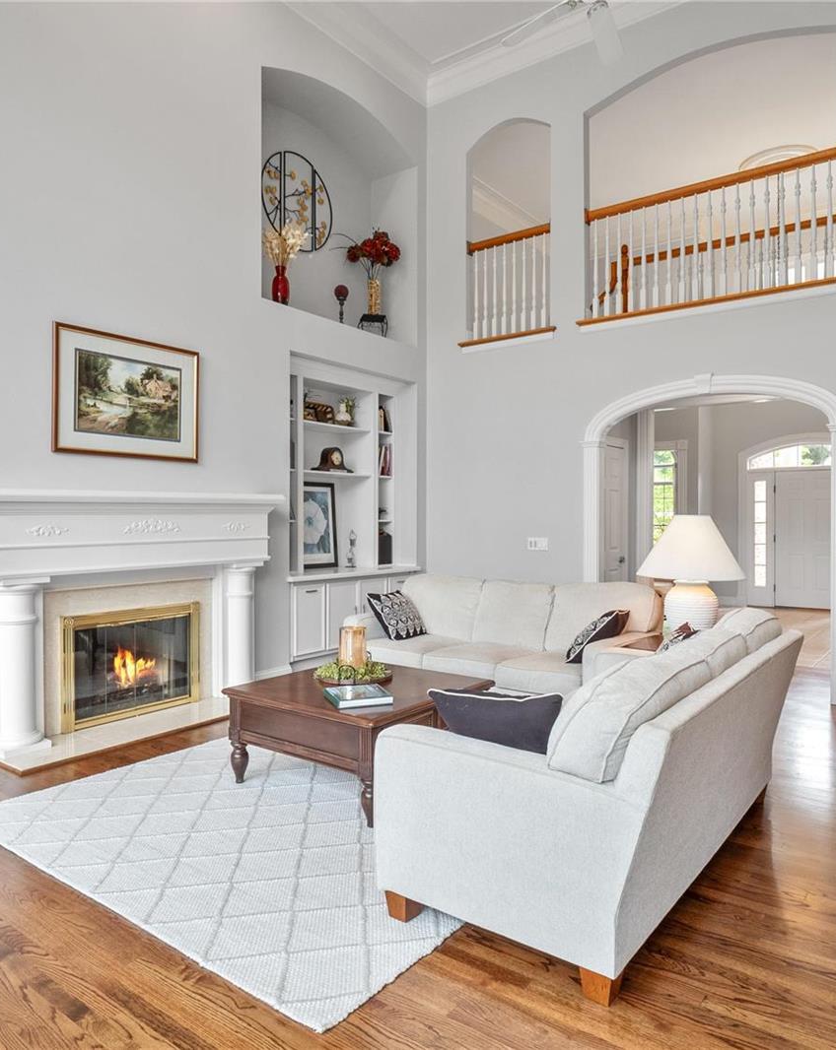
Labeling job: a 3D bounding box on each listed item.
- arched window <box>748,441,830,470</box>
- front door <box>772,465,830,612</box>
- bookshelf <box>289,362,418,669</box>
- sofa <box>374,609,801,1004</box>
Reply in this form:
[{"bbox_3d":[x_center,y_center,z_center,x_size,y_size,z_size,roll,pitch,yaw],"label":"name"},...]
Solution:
[{"bbox_3d":[5.819,-1.046,10.479,1.656,0.363,0.080,0,1,38],"label":"arched window"},{"bbox_3d":[5.824,0.222,10.475,0.890,2.090,0.049,0,1,38],"label":"front door"},{"bbox_3d":[-0.748,-0.105,6.669,0.564,2.685,1.835,1,1,37],"label":"bookshelf"},{"bbox_3d":[0.831,0.850,2.847,1.009,0.925,1.890,1,1,38],"label":"sofa"}]

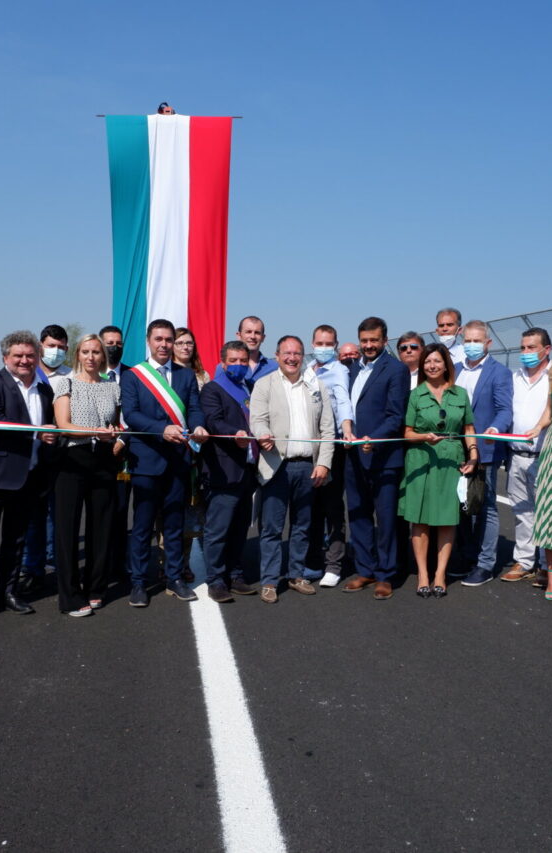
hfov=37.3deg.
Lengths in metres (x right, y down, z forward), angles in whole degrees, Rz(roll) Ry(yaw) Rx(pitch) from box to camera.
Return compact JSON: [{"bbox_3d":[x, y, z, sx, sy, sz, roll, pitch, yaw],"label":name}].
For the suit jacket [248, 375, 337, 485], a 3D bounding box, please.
[{"bbox_3d":[0.103,0.013,5.430,0.560,0.740,0.340,0,3,-5],"label":"suit jacket"}]

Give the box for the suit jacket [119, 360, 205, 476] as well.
[{"bbox_3d":[-0.730,-0.037,5.206,0.560,0.750,0.420,-1,3,-12],"label":"suit jacket"}]

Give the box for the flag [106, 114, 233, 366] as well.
[{"bbox_3d":[-2.120,-3.263,16.343,2.500,5.800,0.250,0,3,-4],"label":"flag"}]

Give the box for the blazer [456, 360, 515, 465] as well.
[{"bbox_3d":[1.442,-0.107,5.850,0.530,0.760,0.340,2,3,30],"label":"blazer"}]

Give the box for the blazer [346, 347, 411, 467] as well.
[{"bbox_3d":[0.680,-0.094,5.403,0.510,0.800,0.370,2,4,37],"label":"blazer"}]

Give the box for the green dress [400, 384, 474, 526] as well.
[{"bbox_3d":[1.071,0.192,5.420,0.480,0.940,0.340,1,3,5],"label":"green dress"}]

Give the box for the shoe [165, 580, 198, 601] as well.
[{"bbox_3d":[-0.620,1.069,5.360,0.110,0.115,0.290,-1,4,-36],"label":"shoe"}]

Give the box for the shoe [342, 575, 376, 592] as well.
[{"bbox_3d":[0.575,1.039,5.567,0.110,0.120,0.300,3,4,40],"label":"shoe"}]

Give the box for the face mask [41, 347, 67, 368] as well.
[{"bbox_3d":[-1.510,-0.465,5.550,0.150,0.130,0.090,3,3,-20],"label":"face mask"}]

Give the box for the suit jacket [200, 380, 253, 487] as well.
[{"bbox_3d":[-0.295,0.054,5.351,0.530,0.720,0.400,-1,4,-25],"label":"suit jacket"}]

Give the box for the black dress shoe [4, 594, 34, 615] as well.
[{"bbox_3d":[-1.590,1.068,5.053,0.300,0.120,0.110,3,4,42],"label":"black dress shoe"}]

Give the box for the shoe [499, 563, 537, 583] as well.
[{"bbox_3d":[1.730,1.024,5.827,0.300,0.120,0.110,-2,4,-31],"label":"shoe"}]

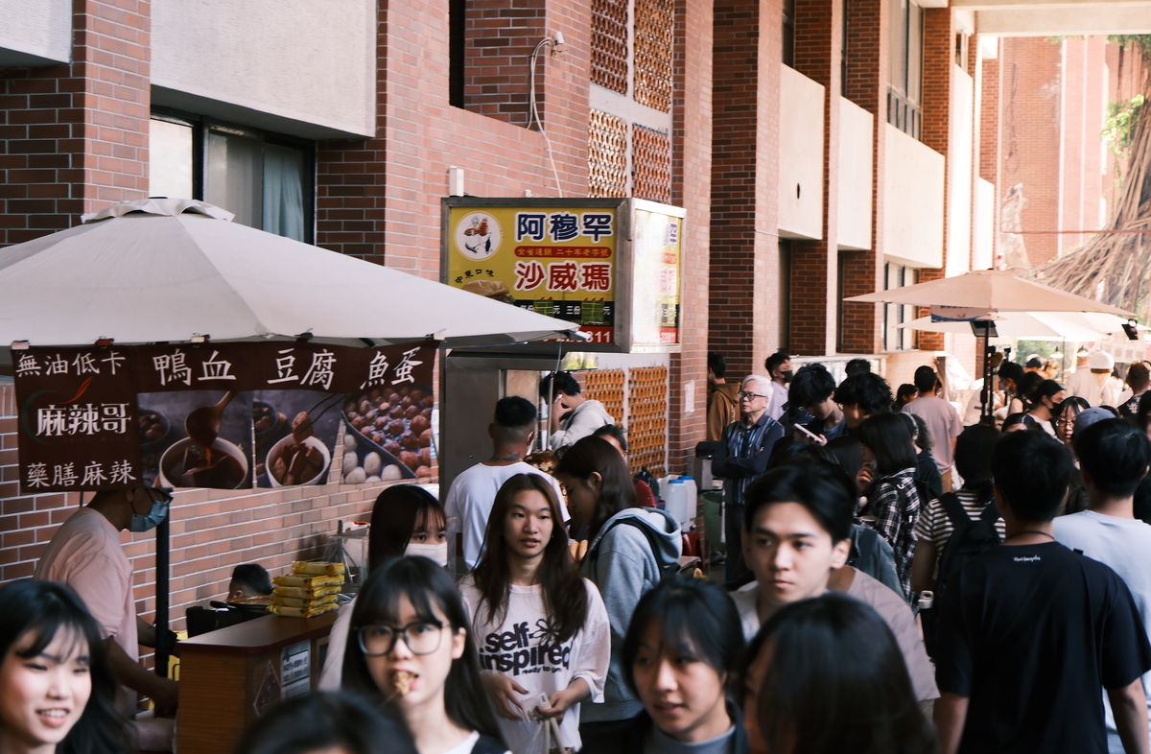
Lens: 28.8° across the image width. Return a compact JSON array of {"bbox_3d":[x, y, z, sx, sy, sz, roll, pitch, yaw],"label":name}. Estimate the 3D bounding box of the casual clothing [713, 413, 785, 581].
[{"bbox_3d":[1.041,0.923,13.514,0.460,1.400,0.290,1,1,27],"label":"casual clothing"}]

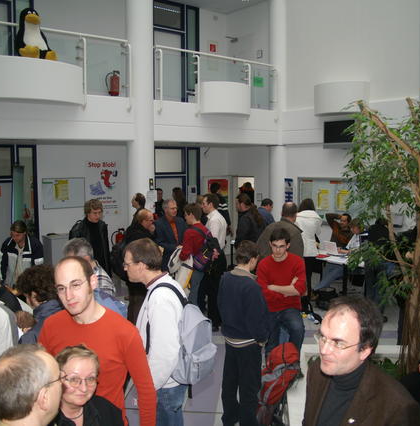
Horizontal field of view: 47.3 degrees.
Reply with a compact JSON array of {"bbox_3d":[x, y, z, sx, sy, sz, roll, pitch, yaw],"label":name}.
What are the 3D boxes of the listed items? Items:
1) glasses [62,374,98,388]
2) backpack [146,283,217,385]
[{"bbox_3d":[-0.505,0.627,1.856,0.137,0.045,0.130,-2,3,-20],"label":"glasses"},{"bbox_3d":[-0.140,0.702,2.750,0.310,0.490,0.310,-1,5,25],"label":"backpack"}]

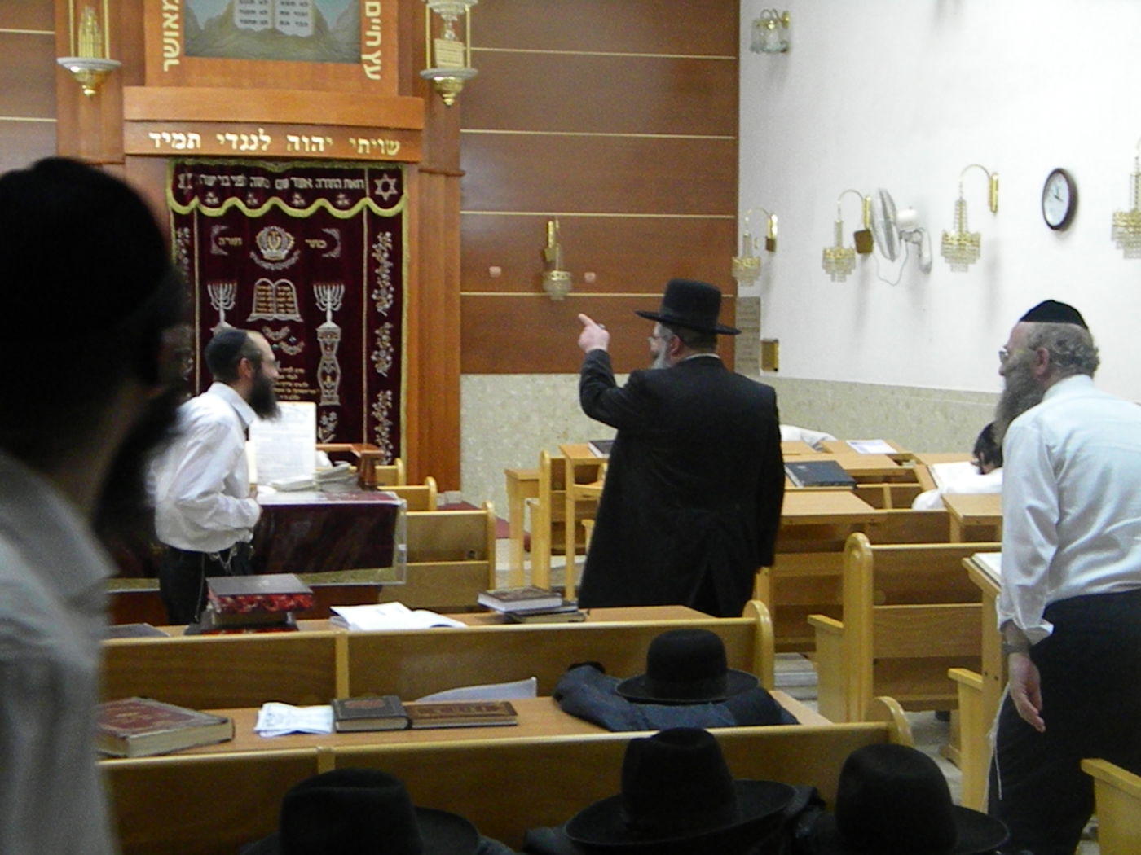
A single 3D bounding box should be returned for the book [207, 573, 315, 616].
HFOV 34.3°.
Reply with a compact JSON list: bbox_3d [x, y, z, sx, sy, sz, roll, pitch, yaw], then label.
[{"bbox_3d":[-0.842,0.446,4.976,0.245,0.042,0.341,-1,3,-16],"label":"book"}]

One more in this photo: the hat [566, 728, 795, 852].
[{"bbox_3d":[0.162,0.521,2.700,0.315,0.130,0.355,-2,4,-37],"label":"hat"}]

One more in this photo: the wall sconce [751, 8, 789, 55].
[{"bbox_3d":[1.479,-2.921,13.609,0.210,0.305,0.370,-1,3,-13],"label":"wall sconce"}]

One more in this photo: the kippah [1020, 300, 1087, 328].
[{"bbox_3d":[1.151,-0.272,4.400,0.162,0.062,0.162,4,3,-9],"label":"kippah"}]

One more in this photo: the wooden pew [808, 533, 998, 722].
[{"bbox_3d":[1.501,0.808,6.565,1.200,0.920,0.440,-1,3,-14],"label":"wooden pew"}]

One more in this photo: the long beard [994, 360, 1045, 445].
[{"bbox_3d":[1.021,-0.056,4.200,0.120,0.200,0.150,1,3,15],"label":"long beard"}]

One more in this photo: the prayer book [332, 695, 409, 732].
[{"bbox_3d":[-0.461,0.654,4.219,0.163,0.027,0.238,0,3,-11],"label":"prayer book"}]

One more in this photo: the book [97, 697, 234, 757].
[{"bbox_3d":[-0.873,0.597,3.673,0.319,0.040,0.232,3,4,42],"label":"book"}]

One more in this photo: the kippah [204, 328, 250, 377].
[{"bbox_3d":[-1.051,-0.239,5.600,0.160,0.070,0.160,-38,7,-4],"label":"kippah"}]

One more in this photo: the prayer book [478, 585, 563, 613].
[{"bbox_3d":[-0.158,0.534,5.710,0.187,0.034,0.220,-1,3,-24],"label":"prayer book"}]

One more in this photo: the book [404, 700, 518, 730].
[{"bbox_3d":[-0.248,0.658,4.206,0.243,0.022,0.157,0,3,-10],"label":"book"}]

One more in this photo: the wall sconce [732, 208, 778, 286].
[{"bbox_3d":[1.289,-1.280,13.086,0.290,0.545,0.200,0,3,-12],"label":"wall sconce"}]

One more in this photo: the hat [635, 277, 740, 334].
[{"bbox_3d":[0.379,-0.394,5.850,0.345,0.138,0.305,14,9,26],"label":"hat"}]

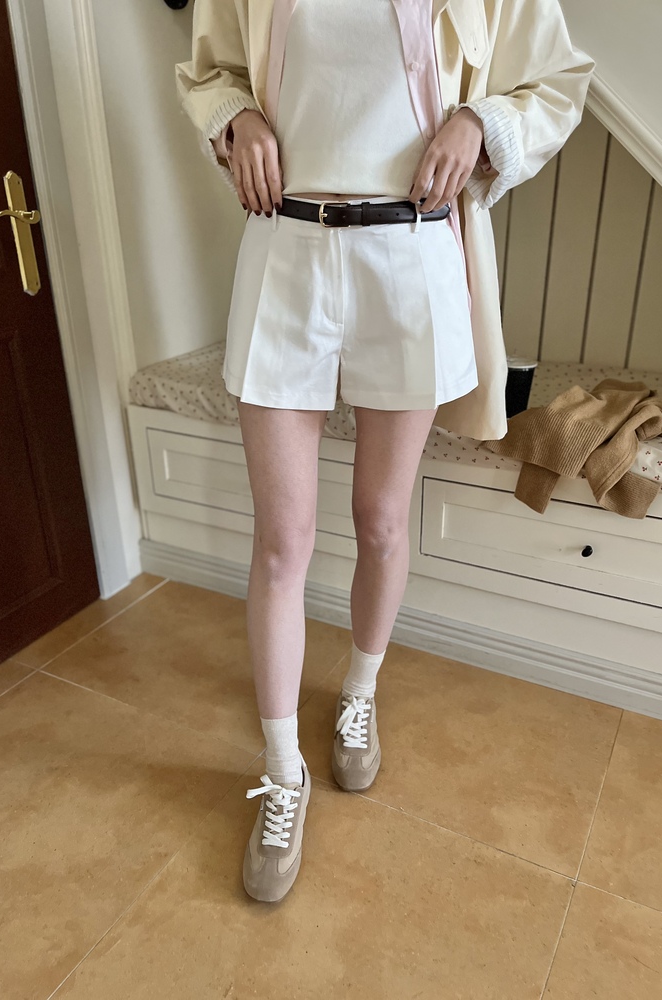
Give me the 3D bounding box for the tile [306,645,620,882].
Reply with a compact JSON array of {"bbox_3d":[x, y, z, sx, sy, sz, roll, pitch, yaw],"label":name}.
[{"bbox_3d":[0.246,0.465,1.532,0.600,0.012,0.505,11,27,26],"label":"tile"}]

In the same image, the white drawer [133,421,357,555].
[{"bbox_3d":[-0.079,-0.108,1.971,0.705,0.190,0.360,11,27,26],"label":"white drawer"}]

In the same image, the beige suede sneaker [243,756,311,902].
[{"bbox_3d":[-0.083,0.526,1.268,0.096,0.100,0.263,2,24,6],"label":"beige suede sneaker"}]

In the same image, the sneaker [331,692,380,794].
[{"bbox_3d":[0.051,0.433,1.472,0.096,0.100,0.263,0,24,2],"label":"sneaker"}]

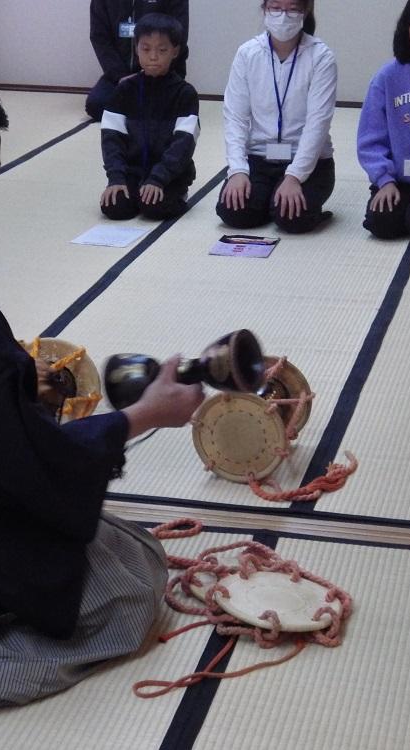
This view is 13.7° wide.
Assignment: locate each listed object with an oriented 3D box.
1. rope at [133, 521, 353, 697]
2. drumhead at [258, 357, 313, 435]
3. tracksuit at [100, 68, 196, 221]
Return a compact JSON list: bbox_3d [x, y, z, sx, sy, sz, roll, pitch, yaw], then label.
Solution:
[{"bbox_3d":[0.081,0.396,3.151,0.400,0.085,0.755,1,18,0],"label":"rope"},{"bbox_3d":[0.146,0.059,3.993,0.214,0.214,0.030,5,18,14],"label":"drumhead"},{"bbox_3d":[-0.220,-0.882,6.426,0.400,0.510,0.510,6,18,15],"label":"tracksuit"}]

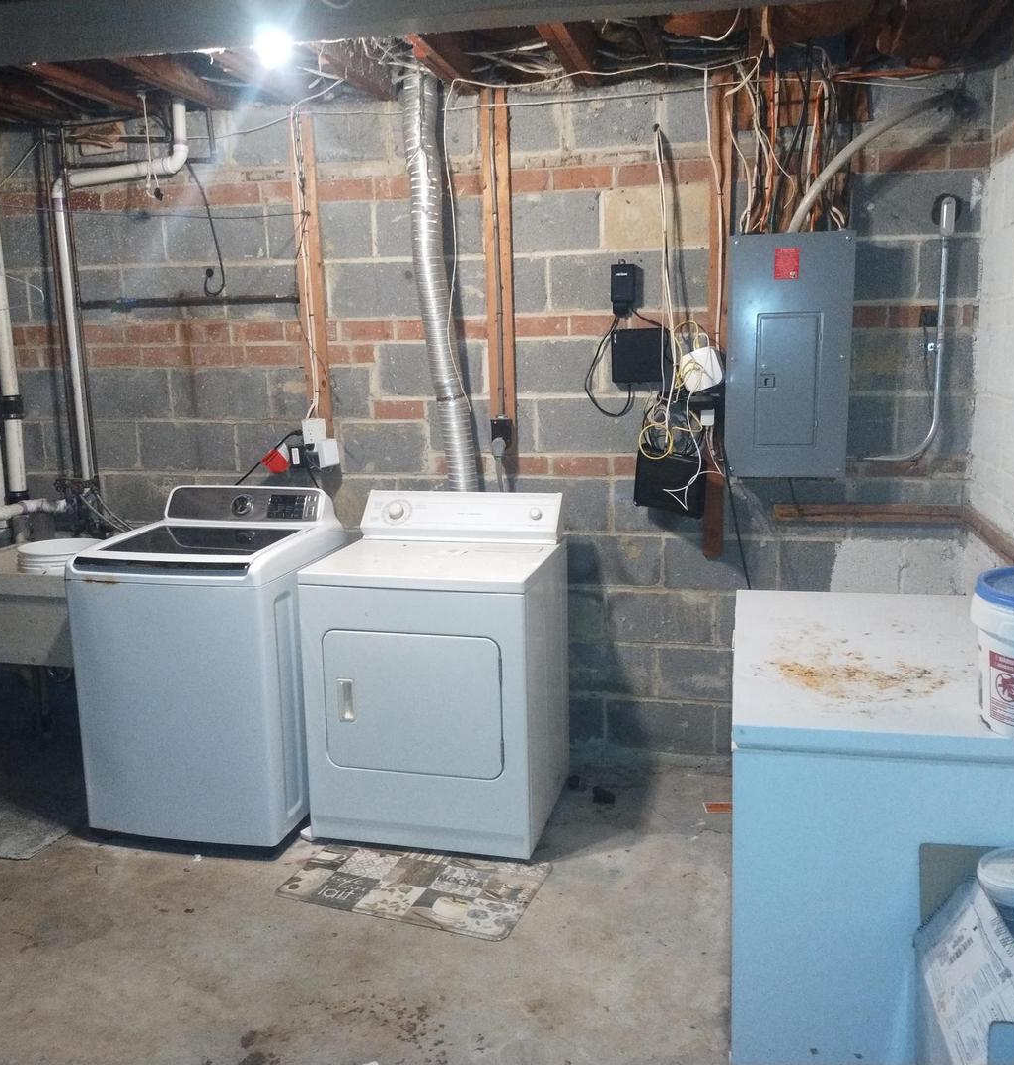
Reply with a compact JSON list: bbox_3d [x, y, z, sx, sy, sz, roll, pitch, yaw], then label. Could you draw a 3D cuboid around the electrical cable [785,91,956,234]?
[{"bbox_3d":[1.172,-1.197,3.311,0.525,0.445,0.110,1,10,11],"label":"electrical cable"}]

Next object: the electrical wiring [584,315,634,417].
[{"bbox_3d":[0.360,-0.586,3.615,0.177,0.361,0.045,1,10,11],"label":"electrical wiring"}]

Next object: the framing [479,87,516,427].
[{"bbox_3d":[-0.021,-0.943,3.635,0.092,1.198,0.042,1,10,11],"label":"framing"}]

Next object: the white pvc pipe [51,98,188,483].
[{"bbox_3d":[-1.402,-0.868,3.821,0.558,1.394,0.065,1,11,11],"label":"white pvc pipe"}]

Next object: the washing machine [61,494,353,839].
[{"bbox_3d":[-0.987,0.415,3.563,0.690,1.100,0.710,1,11,13],"label":"washing machine"}]

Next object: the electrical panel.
[{"bbox_3d":[0.951,-0.594,3.478,0.400,0.805,0.100,1,10,11],"label":"electrical panel"}]

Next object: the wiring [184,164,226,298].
[{"bbox_3d":[-1.116,-1.117,3.795,0.132,0.480,0.090,1,10,11],"label":"wiring"}]

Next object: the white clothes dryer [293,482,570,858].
[{"bbox_3d":[-0.208,0.430,3.471,0.726,1.075,0.670,2,10,14],"label":"white clothes dryer"}]

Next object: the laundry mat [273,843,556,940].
[{"bbox_3d":[-0.264,1.039,3.076,0.730,0.012,0.450,3,10,20],"label":"laundry mat"}]

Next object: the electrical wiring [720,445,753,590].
[{"bbox_3d":[0.807,-0.052,3.602,0.110,0.515,0.060,1,10,11],"label":"electrical wiring"}]

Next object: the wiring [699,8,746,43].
[{"bbox_3d":[0.610,-1.447,2.930,0.136,0.101,0.080,1,10,11],"label":"wiring"}]

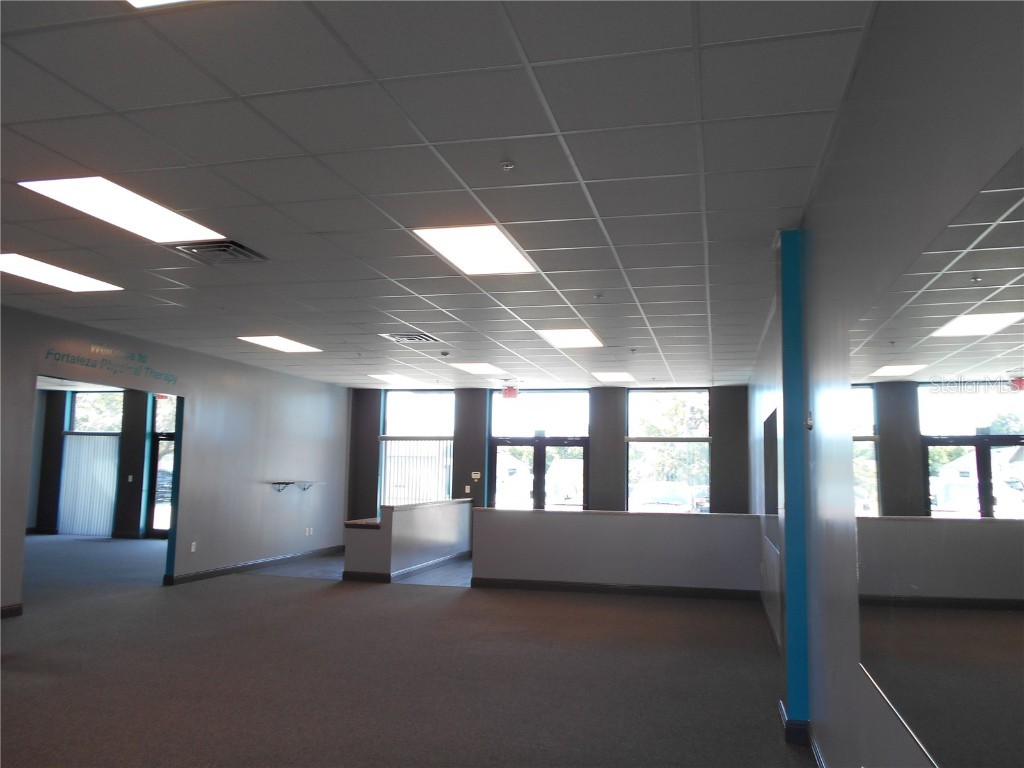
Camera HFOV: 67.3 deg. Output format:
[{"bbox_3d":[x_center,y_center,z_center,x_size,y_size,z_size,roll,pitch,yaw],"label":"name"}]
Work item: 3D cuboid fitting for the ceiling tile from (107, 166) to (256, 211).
[{"bbox_3d":[-1.791,-1.089,4.286,0.595,0.020,0.584,0,-6,15],"label":"ceiling tile"}]

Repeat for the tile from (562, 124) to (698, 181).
[{"bbox_3d":[0.584,-1.095,3.646,0.610,0.020,0.610,0,-6,15],"label":"tile"}]

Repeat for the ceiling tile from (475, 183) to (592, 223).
[{"bbox_3d":[0.146,-1.032,4.403,0.595,0.020,0.584,0,-6,15],"label":"ceiling tile"}]

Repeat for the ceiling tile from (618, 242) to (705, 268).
[{"bbox_3d":[1.044,-0.895,5.364,0.600,0.020,0.595,0,-6,15],"label":"ceiling tile"}]

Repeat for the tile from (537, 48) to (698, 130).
[{"bbox_3d":[0.430,-1.160,3.059,0.605,0.020,0.605,0,-6,15],"label":"tile"}]

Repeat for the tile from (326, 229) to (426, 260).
[{"bbox_3d":[-0.891,-0.959,5.263,0.600,0.020,0.595,0,-6,15],"label":"tile"}]

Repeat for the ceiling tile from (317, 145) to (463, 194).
[{"bbox_3d":[-0.594,-1.090,3.959,0.610,0.020,0.610,0,-6,15],"label":"ceiling tile"}]

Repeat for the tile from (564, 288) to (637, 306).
[{"bbox_3d":[0.759,-0.758,6.681,0.605,0.020,0.605,0,-6,15],"label":"tile"}]

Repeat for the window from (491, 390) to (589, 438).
[{"bbox_3d":[0.520,0.567,14.416,1.911,0.911,0.100,0,-6,15],"label":"window"}]

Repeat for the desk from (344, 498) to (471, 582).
[{"bbox_3d":[-1.547,2.344,11.964,0.740,1.020,3.000,0,-6,15],"label":"desk"}]

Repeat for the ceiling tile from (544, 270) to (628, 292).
[{"bbox_3d":[0.606,-0.825,6.103,0.605,0.020,0.605,0,-6,15],"label":"ceiling tile"}]

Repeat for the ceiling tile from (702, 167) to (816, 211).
[{"bbox_3d":[1.301,-1.039,4.103,0.521,0.020,0.584,0,-6,15],"label":"ceiling tile"}]

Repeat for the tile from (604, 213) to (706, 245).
[{"bbox_3d":[0.896,-0.963,4.817,0.610,0.020,0.610,0,-6,15],"label":"tile"}]

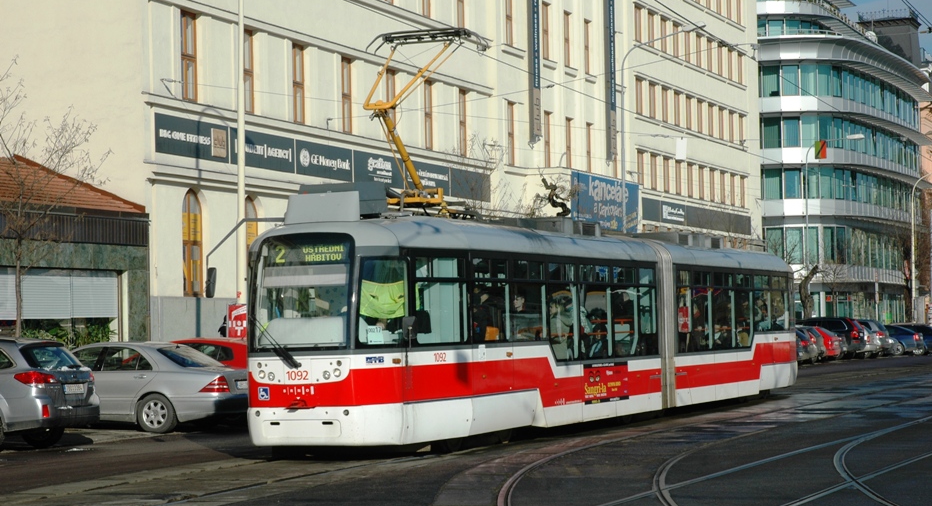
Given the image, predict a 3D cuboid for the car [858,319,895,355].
[{"bbox_3d":[17.567,4.055,95.374,4.600,1.680,1.880,-2,-2,27],"label":"car"}]

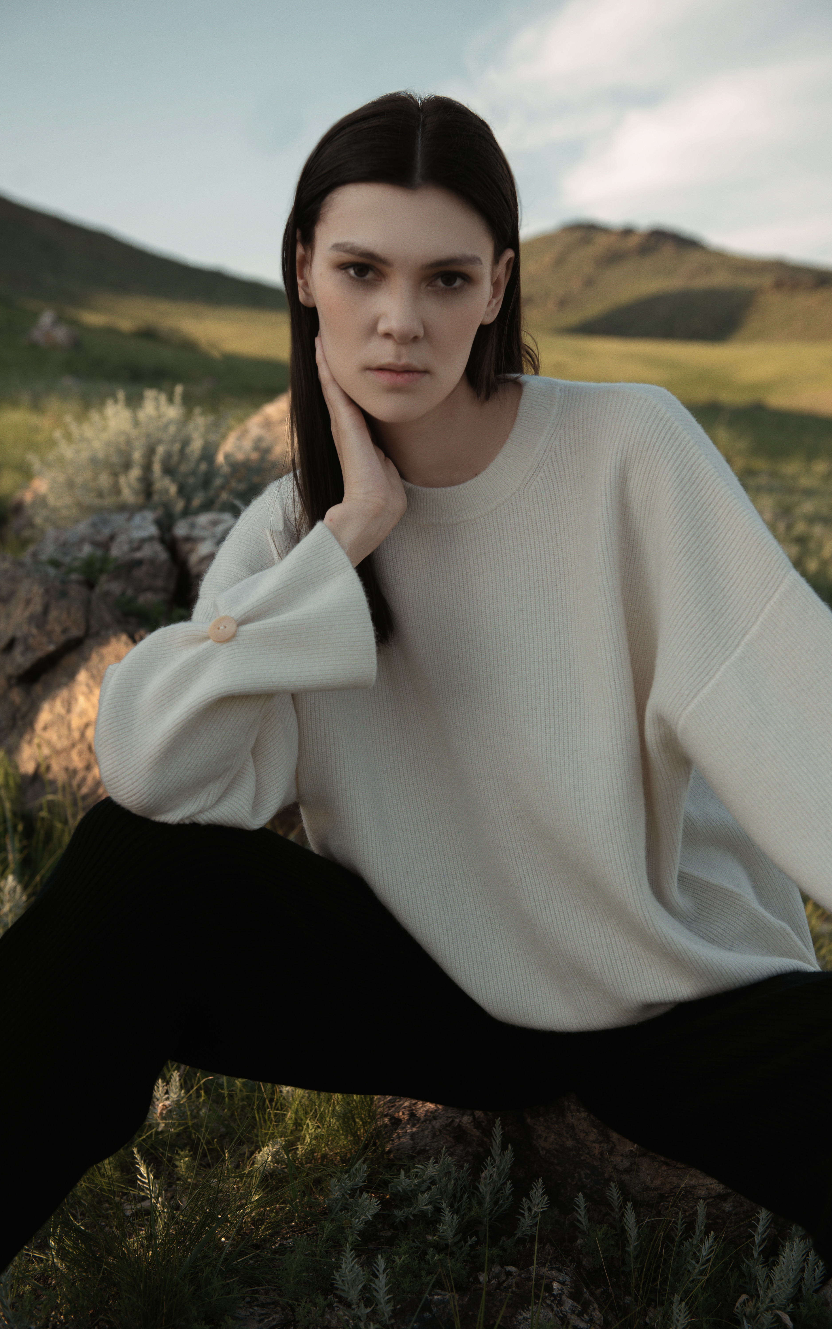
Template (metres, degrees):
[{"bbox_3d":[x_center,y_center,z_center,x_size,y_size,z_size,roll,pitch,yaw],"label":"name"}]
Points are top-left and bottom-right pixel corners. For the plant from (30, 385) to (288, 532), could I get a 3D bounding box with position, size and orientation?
[{"bbox_3d":[-0.475,-0.374,3.250,0.450,0.270,0.380,0,9,0],"label":"plant"}]

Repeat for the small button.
[{"bbox_3d":[-0.133,-0.025,1.220,0.021,0.021,0.004,3,-19,17],"label":"small button"}]

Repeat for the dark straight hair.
[{"bbox_3d":[-0.004,-0.230,1.385,0.205,0.425,0.215,3,8,6],"label":"dark straight hair"}]

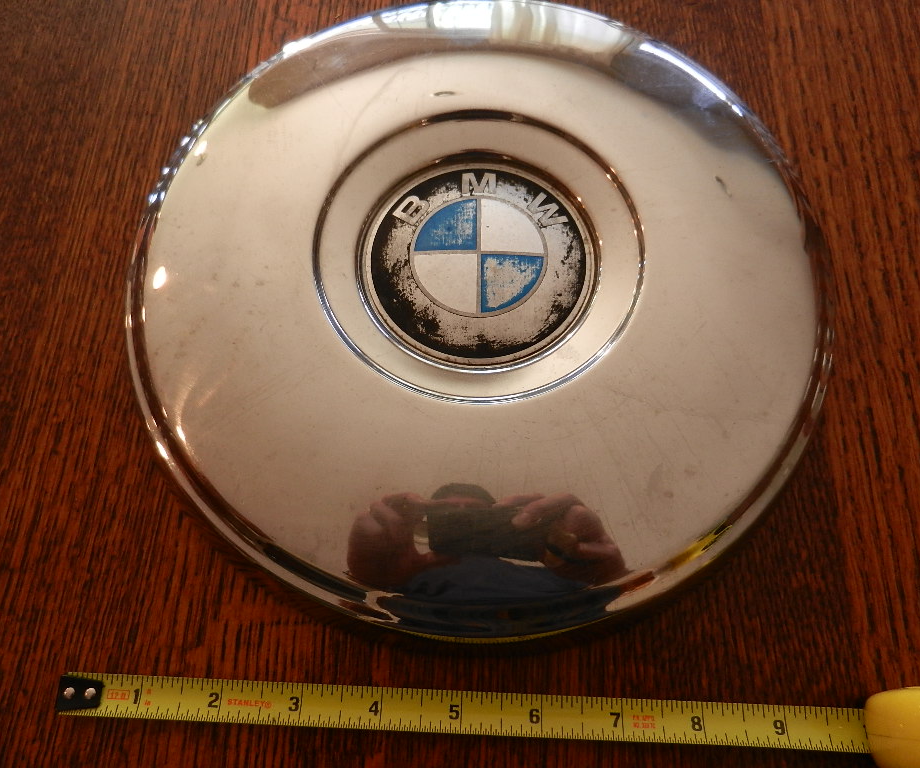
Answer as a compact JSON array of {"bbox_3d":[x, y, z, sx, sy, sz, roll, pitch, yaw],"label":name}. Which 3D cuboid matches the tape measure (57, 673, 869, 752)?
[{"bbox_3d":[0.001,0.104,0.234,0.255,0.005,0.013,2,68,1],"label":"tape measure"}]

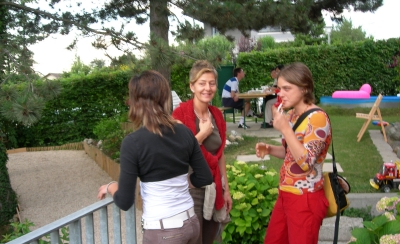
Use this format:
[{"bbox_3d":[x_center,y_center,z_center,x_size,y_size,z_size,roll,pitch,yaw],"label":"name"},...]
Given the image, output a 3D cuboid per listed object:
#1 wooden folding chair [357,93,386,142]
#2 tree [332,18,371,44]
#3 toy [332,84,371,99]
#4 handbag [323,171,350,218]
[{"bbox_3d":[2.938,-0.060,7.500,0.510,0.790,0.480,0,5,16],"label":"wooden folding chair"},{"bbox_3d":[9.664,-3.909,28.210,3.000,5.400,3.000,-1,4,0],"label":"tree"},{"bbox_3d":[4.658,-0.913,13.500,1.120,0.460,0.800,-1,4,0],"label":"toy"},{"bbox_3d":[0.705,0.380,2.300,0.130,0.220,0.240,-6,5,29],"label":"handbag"}]

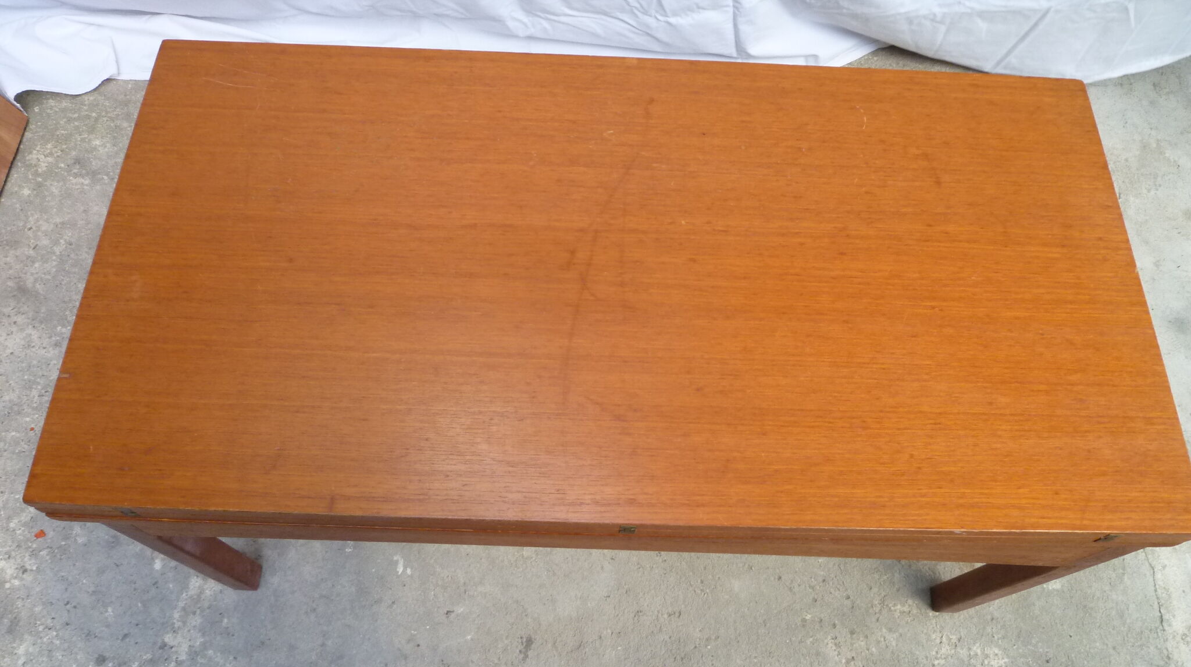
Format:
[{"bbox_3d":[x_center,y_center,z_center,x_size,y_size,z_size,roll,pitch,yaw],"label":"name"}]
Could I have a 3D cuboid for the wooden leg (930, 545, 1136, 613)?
[{"bbox_3d":[0.532,0.305,1.094,0.032,0.432,0.033,2,64,-2],"label":"wooden leg"}]

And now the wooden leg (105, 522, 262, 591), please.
[{"bbox_3d":[-0.498,0.265,1.065,0.032,0.432,0.033,2,64,-2],"label":"wooden leg"}]

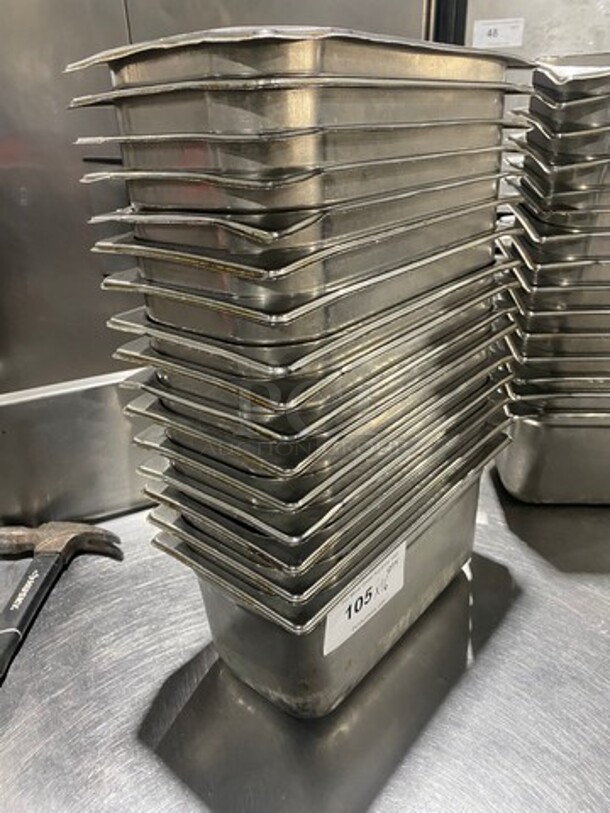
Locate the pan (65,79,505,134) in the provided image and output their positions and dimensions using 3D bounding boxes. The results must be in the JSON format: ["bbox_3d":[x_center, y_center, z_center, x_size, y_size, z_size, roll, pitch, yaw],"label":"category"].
[{"bbox_3d":[0.023,-0.162,0.460,0.175,0.130,0.325,17,31,37],"label":"pan"}]

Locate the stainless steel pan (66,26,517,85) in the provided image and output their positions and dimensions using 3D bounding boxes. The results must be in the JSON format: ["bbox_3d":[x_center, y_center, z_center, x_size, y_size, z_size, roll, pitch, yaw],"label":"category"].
[{"bbox_3d":[0.022,-0.179,0.453,0.175,0.130,0.325,17,31,37],"label":"stainless steel pan"}]

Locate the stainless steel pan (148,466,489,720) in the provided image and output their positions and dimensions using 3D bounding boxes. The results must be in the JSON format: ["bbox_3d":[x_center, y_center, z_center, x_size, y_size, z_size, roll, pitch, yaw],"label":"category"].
[{"bbox_3d":[0.045,0.140,0.592,0.168,0.148,0.320,17,32,37],"label":"stainless steel pan"}]

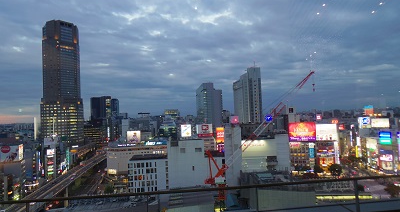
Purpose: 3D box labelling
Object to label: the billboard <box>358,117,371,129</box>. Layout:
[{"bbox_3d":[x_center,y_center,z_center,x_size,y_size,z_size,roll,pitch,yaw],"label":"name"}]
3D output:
[{"bbox_3d":[143.443,14.161,231.074,9.000,10.000,3.500,-3,-3,7],"label":"billboard"}]

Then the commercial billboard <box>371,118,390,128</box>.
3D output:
[{"bbox_3d":[158.694,14.553,234.039,15.500,8.200,1.500,-3,-3,7],"label":"commercial billboard"}]

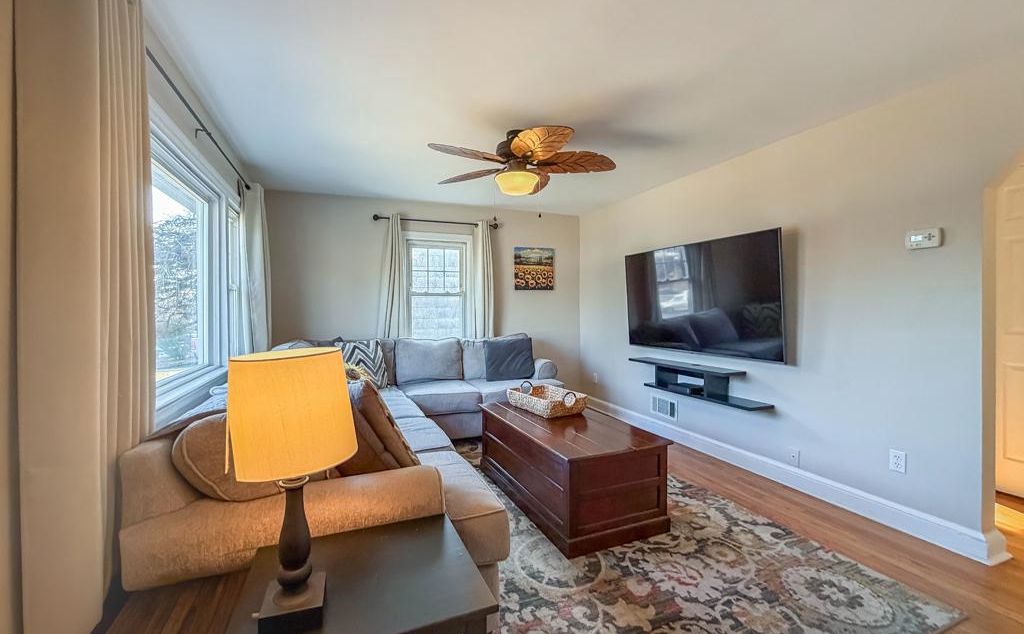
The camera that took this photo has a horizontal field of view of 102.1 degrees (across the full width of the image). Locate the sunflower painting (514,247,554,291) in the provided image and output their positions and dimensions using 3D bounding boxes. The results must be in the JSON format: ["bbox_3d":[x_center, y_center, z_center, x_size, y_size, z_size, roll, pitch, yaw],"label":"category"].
[{"bbox_3d":[0.283,-0.585,5.094,0.539,0.518,0.032,-1,1,-23],"label":"sunflower painting"}]

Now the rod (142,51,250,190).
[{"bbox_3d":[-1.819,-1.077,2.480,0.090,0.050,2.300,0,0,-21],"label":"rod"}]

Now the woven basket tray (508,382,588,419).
[{"bbox_3d":[0.264,0.634,3.188,0.355,0.168,0.525,-1,1,-32],"label":"woven basket tray"}]

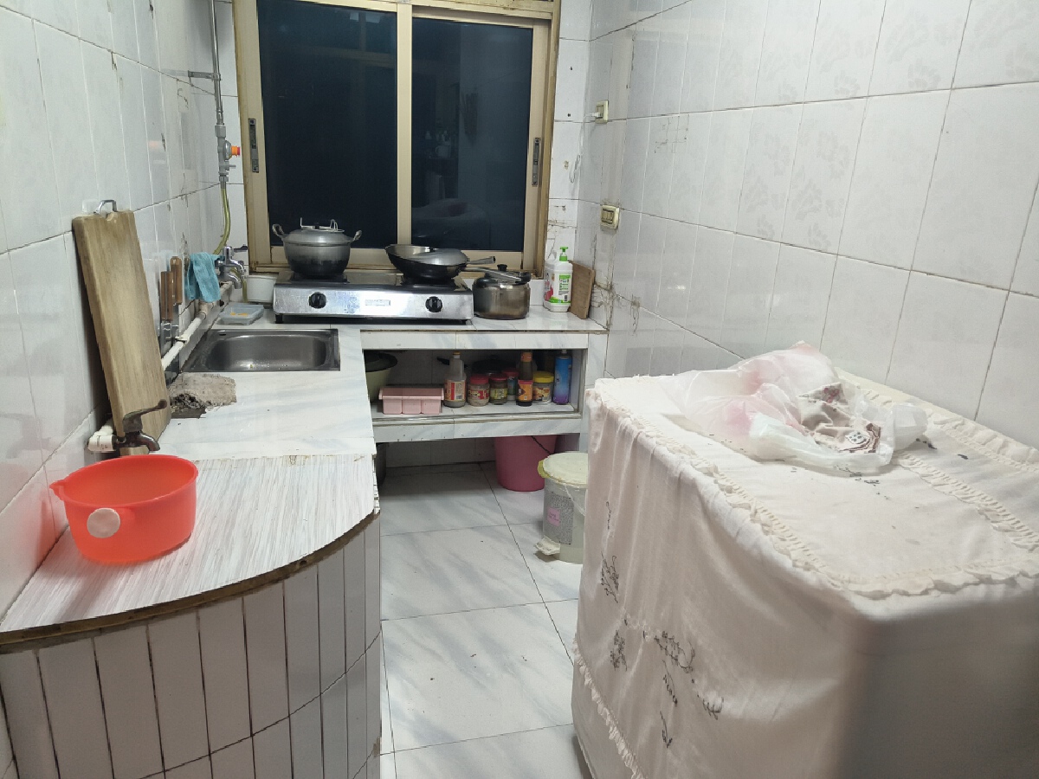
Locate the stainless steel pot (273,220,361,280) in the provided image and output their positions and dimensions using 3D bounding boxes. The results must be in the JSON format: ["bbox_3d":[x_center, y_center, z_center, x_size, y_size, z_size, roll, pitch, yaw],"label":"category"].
[{"bbox_3d":[-0.747,-0.522,2.673,0.305,0.198,0.245,3,18,0],"label":"stainless steel pot"}]

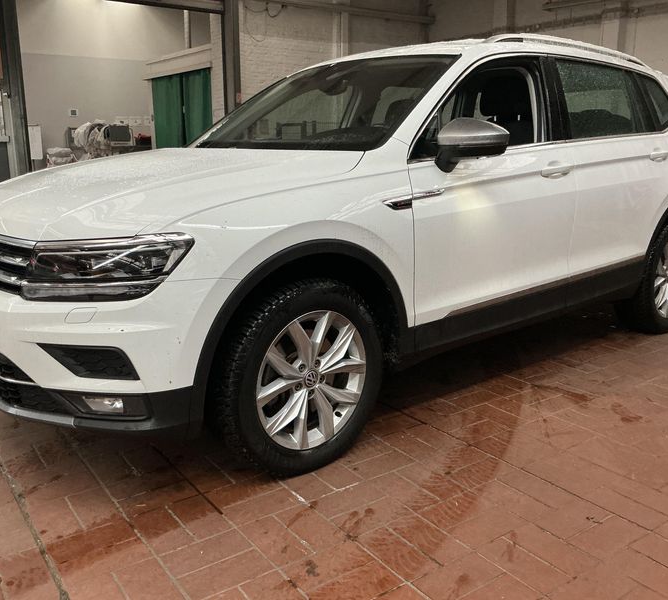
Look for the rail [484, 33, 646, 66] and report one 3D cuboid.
[{"bbox_3d":[1.298,-1.321,3.432,1.600,0.080,0.050,-11,16,-38],"label":"rail"}]

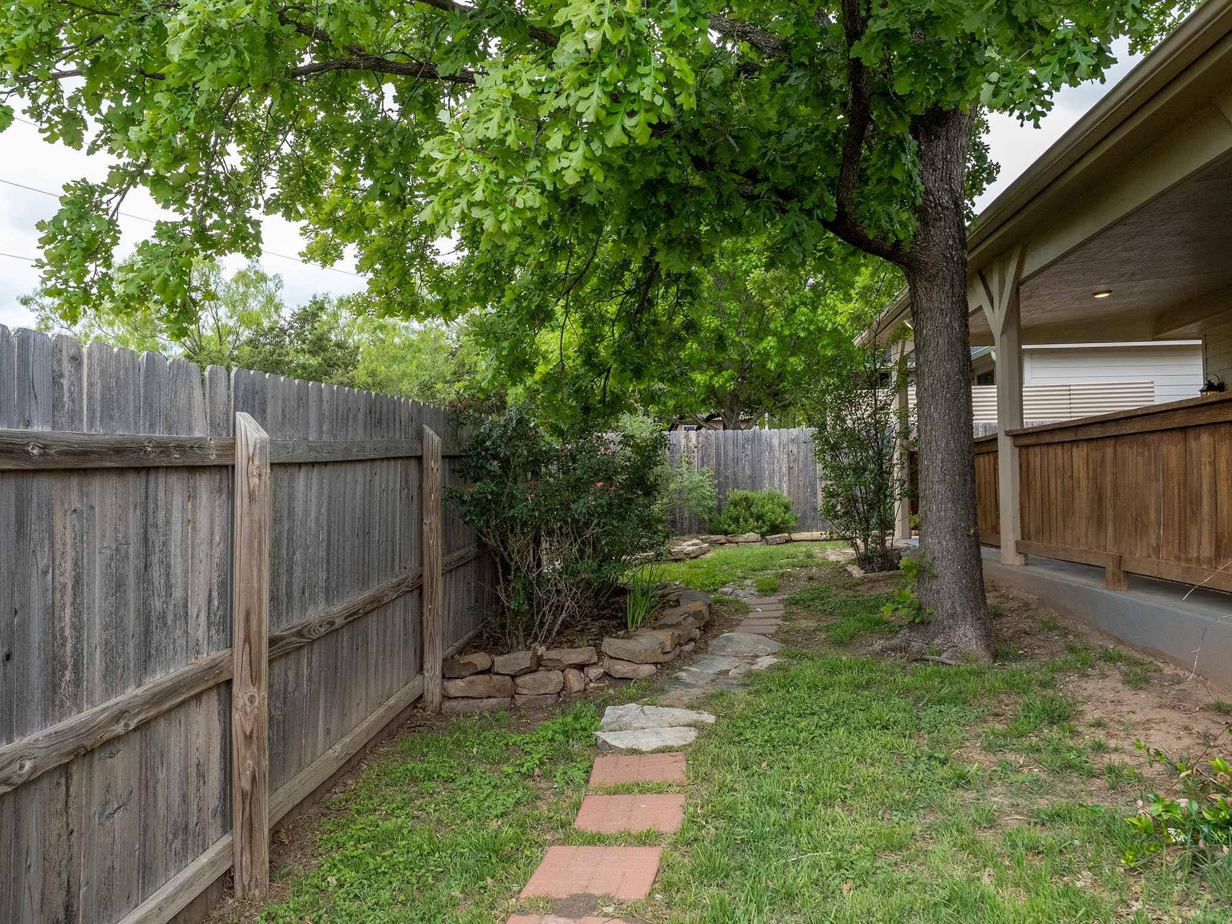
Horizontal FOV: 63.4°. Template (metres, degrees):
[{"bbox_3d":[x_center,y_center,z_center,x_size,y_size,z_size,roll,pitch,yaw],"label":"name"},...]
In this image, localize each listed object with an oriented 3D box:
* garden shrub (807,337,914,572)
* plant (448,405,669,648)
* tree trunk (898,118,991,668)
[{"bbox_3d":[2.480,-0.080,10.100,1.000,2.320,0.950,0,-1,4],"label":"garden shrub"},{"bbox_3d":[-0.360,0.400,6.950,1.400,1.560,1.300,0,-1,4],"label":"plant"},{"bbox_3d":[2.040,-0.530,6.200,0.530,3.360,0.520,0,-1,4],"label":"tree trunk"}]

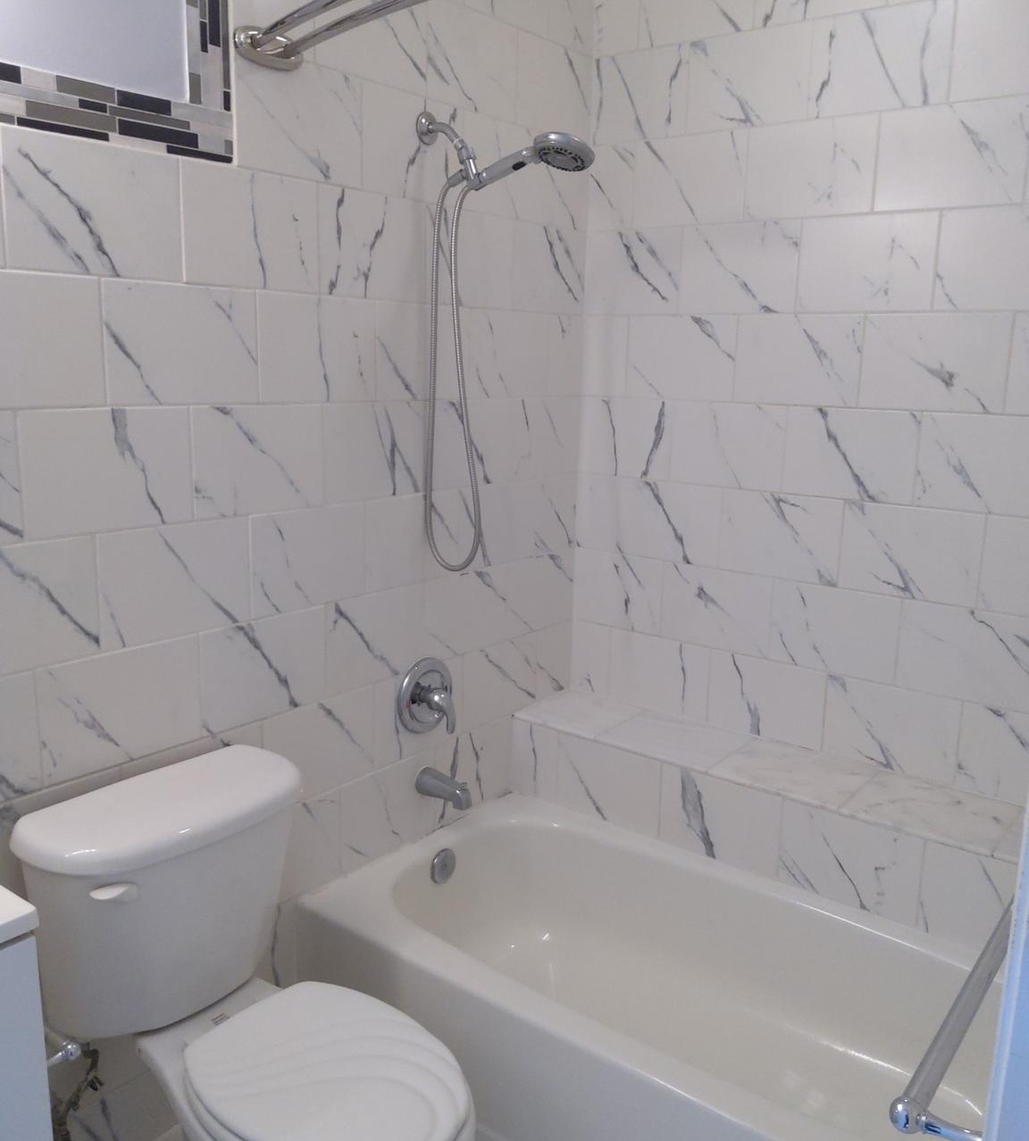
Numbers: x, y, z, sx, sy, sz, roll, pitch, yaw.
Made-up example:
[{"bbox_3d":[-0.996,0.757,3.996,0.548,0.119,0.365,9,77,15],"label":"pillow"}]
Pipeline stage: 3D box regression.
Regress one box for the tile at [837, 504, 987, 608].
[{"bbox_3d":[0.866,-0.041,2.256,0.300,0.200,0.010,10,15,37],"label":"tile"}]

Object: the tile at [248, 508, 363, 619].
[{"bbox_3d":[-0.413,-0.027,2.076,0.010,0.204,0.302,10,15,37],"label":"tile"}]

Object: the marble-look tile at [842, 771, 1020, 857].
[{"bbox_3d":[0.888,0.506,2.176,0.300,0.010,0.266,10,15,37],"label":"marble-look tile"}]

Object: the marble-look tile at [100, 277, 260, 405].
[{"bbox_3d":[-0.563,-0.384,1.758,0.010,0.202,0.299,10,15,37],"label":"marble-look tile"}]

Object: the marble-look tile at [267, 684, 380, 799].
[{"bbox_3d":[-0.409,0.374,2.169,0.010,0.203,0.301,10,15,37],"label":"marble-look tile"}]

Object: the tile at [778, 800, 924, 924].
[{"bbox_3d":[0.697,0.607,2.150,0.294,0.195,0.010,10,15,37],"label":"tile"}]

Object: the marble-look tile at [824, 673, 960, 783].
[{"bbox_3d":[0.857,0.364,2.354,0.299,0.203,0.010,10,15,37],"label":"marble-look tile"}]

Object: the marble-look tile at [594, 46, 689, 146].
[{"bbox_3d":[0.303,-1.145,2.495,0.260,0.202,0.010,10,15,37],"label":"marble-look tile"}]

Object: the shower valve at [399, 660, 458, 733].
[{"bbox_3d":[-0.166,0.295,2.345,0.098,0.174,0.174,10,15,37],"label":"shower valve"}]

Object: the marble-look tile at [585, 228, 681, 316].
[{"bbox_3d":[0.297,-0.745,2.574,0.269,0.202,0.010,10,15,37],"label":"marble-look tile"}]

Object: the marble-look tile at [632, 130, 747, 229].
[{"bbox_3d":[0.413,-0.924,2.448,0.299,0.202,0.010,10,15,37],"label":"marble-look tile"}]

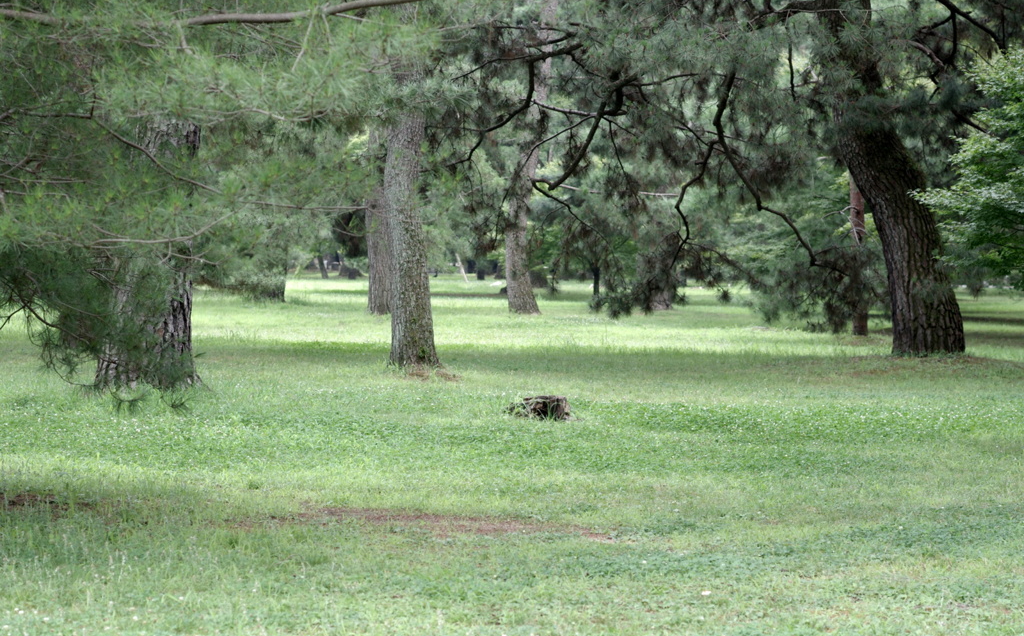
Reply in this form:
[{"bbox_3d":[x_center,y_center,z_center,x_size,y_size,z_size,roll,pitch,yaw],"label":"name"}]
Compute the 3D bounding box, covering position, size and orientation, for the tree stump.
[{"bbox_3d":[0.250,0.814,27.100,0.580,0.220,0.500,0,1,0],"label":"tree stump"}]

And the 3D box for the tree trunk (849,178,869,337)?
[{"bbox_3d":[5.930,-1.035,51.000,0.310,2.738,0.290,0,1,0],"label":"tree trunk"}]

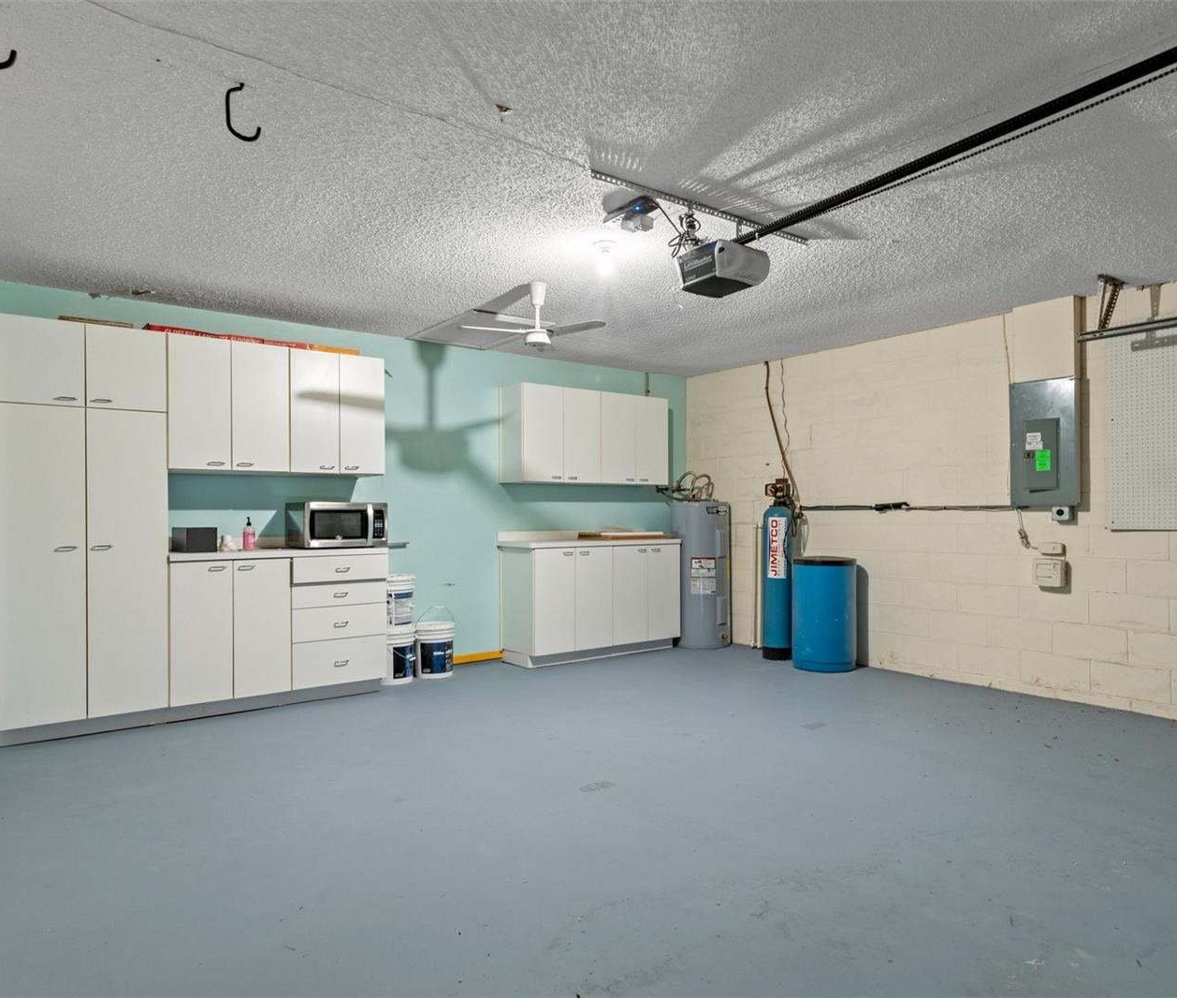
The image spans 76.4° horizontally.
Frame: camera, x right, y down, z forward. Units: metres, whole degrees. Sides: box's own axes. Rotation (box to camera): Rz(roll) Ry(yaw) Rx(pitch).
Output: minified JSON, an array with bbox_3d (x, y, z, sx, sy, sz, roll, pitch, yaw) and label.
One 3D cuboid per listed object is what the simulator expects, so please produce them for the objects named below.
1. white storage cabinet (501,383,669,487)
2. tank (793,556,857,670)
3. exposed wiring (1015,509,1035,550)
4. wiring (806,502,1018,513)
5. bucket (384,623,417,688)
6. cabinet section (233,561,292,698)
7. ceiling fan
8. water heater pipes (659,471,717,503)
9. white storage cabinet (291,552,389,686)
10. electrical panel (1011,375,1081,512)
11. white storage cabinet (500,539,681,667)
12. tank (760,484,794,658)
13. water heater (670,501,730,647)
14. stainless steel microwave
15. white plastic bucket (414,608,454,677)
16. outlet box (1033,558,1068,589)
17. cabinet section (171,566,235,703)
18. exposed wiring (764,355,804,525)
[{"bbox_3d":[0.001,-0.514,6.461,1.540,0.782,0.355,0,-2,-36],"label":"white storage cabinet"},{"bbox_3d":[1.828,0.877,5.792,0.476,0.828,0.476,0,-1,-38],"label":"tank"},{"bbox_3d":[2.831,0.195,4.870,0.050,0.260,0.110,0,-2,-36],"label":"exposed wiring"},{"bbox_3d":[2.302,0.063,5.608,0.055,0.075,1.670,0,-1,-38],"label":"wiring"},{"bbox_3d":[-1.376,1.125,5.360,0.298,0.375,0.298,0,-1,-14],"label":"bucket"},{"bbox_3d":[-2.114,0.781,4.726,0.331,0.815,0.483,1,-2,-37],"label":"cabinet section"},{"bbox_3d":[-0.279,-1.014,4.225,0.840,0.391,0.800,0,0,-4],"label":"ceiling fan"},{"bbox_3d":[0.912,-0.119,6.990,0.364,0.291,0.433,1,-2,-37],"label":"water heater pipes"},{"bbox_3d":[-1.747,0.795,5.047,0.610,0.850,0.490,0,-2,-36],"label":"white storage cabinet"},{"bbox_3d":[2.899,-0.348,4.750,0.088,0.793,0.373,0,-2,-36],"label":"electrical panel"},{"bbox_3d":[0.052,0.809,6.194,1.554,0.936,0.549,0,-1,-38],"label":"white storage cabinet"},{"bbox_3d":[1.580,0.681,6.200,0.255,1.262,0.255,-1,-1,14],"label":"tank"},{"bbox_3d":[1.026,0.686,6.850,0.550,1.292,0.550,-1,-1,8],"label":"water heater"},{"bbox_3d":[-1.628,0.169,4.857,0.520,0.292,0.411,0,-1,-38],"label":"stainless steel microwave"},{"bbox_3d":[-1.104,1.050,5.413,0.286,0.445,0.286,0,0,0],"label":"white plastic bucket"},{"bbox_3d":[2.919,0.468,4.737,0.065,0.177,0.165,0,-2,-36],"label":"outlet box"},{"bbox_3d":[-2.381,0.778,4.528,0.334,0.815,0.483,1,-2,-37],"label":"cabinet section"},{"bbox_3d":[1.643,-0.516,6.383,0.140,1.387,0.380,0,-1,-38],"label":"exposed wiring"}]

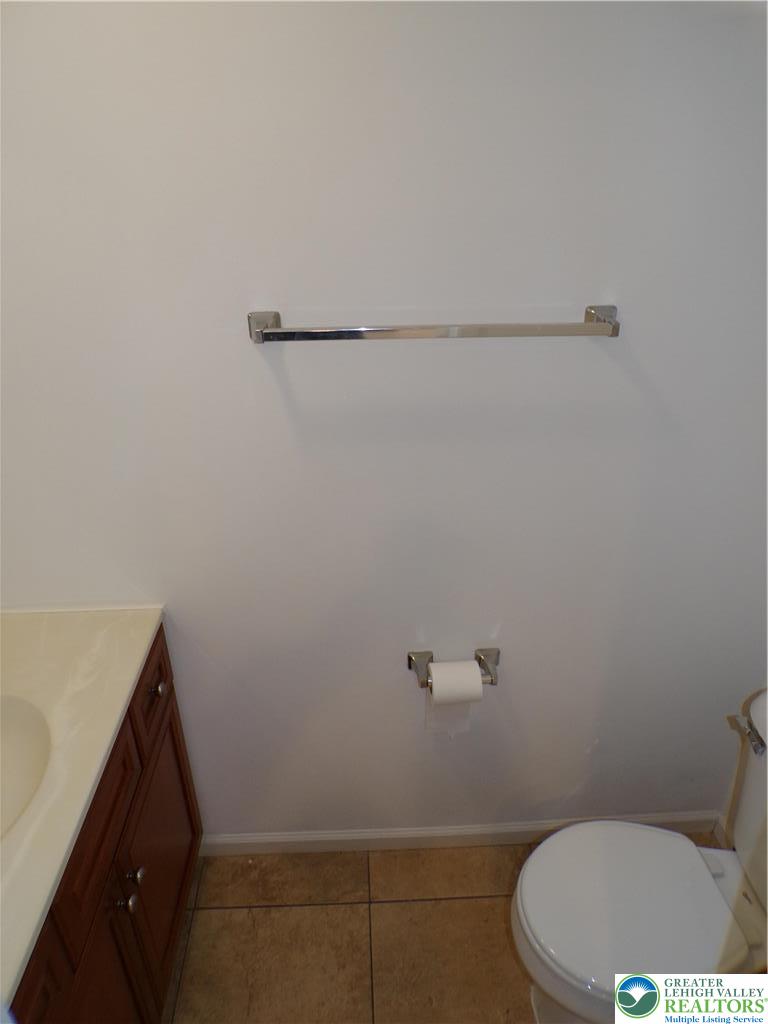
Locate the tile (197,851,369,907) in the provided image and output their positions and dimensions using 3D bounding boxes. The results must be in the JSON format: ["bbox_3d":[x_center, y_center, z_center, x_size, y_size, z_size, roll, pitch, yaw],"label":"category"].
[{"bbox_3d":[-0.262,0.971,1.871,0.450,0.010,0.152,-2,28,-2],"label":"tile"}]

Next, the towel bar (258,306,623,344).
[{"bbox_3d":[0.095,-0.327,1.264,0.678,0.053,0.078,-2,28,-2],"label":"towel bar"}]

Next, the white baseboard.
[{"bbox_3d":[0.212,0.880,1.940,1.422,0.078,0.013,-2,28,-2],"label":"white baseboard"}]

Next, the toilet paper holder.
[{"bbox_3d":[0.166,0.364,1.631,0.214,0.053,0.078,-2,28,-2],"label":"toilet paper holder"}]

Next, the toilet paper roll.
[{"bbox_3d":[0.166,0.387,1.612,0.107,0.090,0.090,-2,28,-2],"label":"toilet paper roll"}]

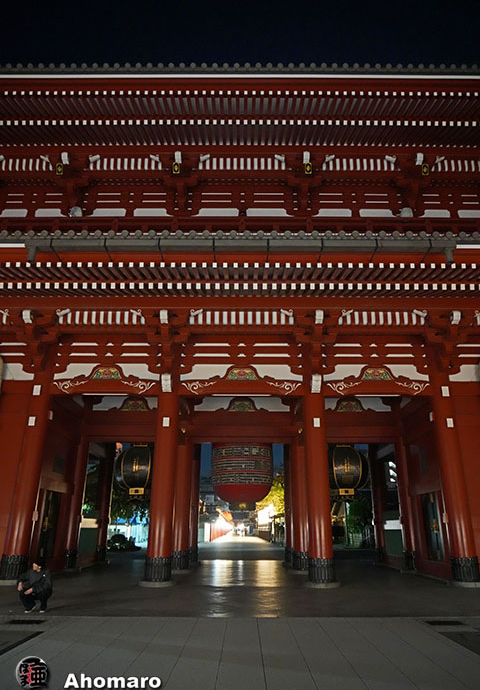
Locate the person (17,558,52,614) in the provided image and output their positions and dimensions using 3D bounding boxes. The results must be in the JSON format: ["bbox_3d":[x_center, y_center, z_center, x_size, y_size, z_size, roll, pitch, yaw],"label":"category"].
[{"bbox_3d":[-3.883,4.545,9.110,0.560,0.920,0.600,-8,-23,20],"label":"person"}]

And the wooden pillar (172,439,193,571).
[{"bbox_3d":[-2.265,5.985,18.323,0.730,4.900,0.730,0,-21,0],"label":"wooden pillar"}]

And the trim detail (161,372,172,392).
[{"bbox_3d":[-2.304,1.221,15.153,0.290,0.560,0.250,0,-21,0],"label":"trim detail"}]

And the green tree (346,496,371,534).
[{"bbox_3d":[10.075,14.660,40.366,2.400,3.600,2.400,0,-21,0],"label":"green tree"}]

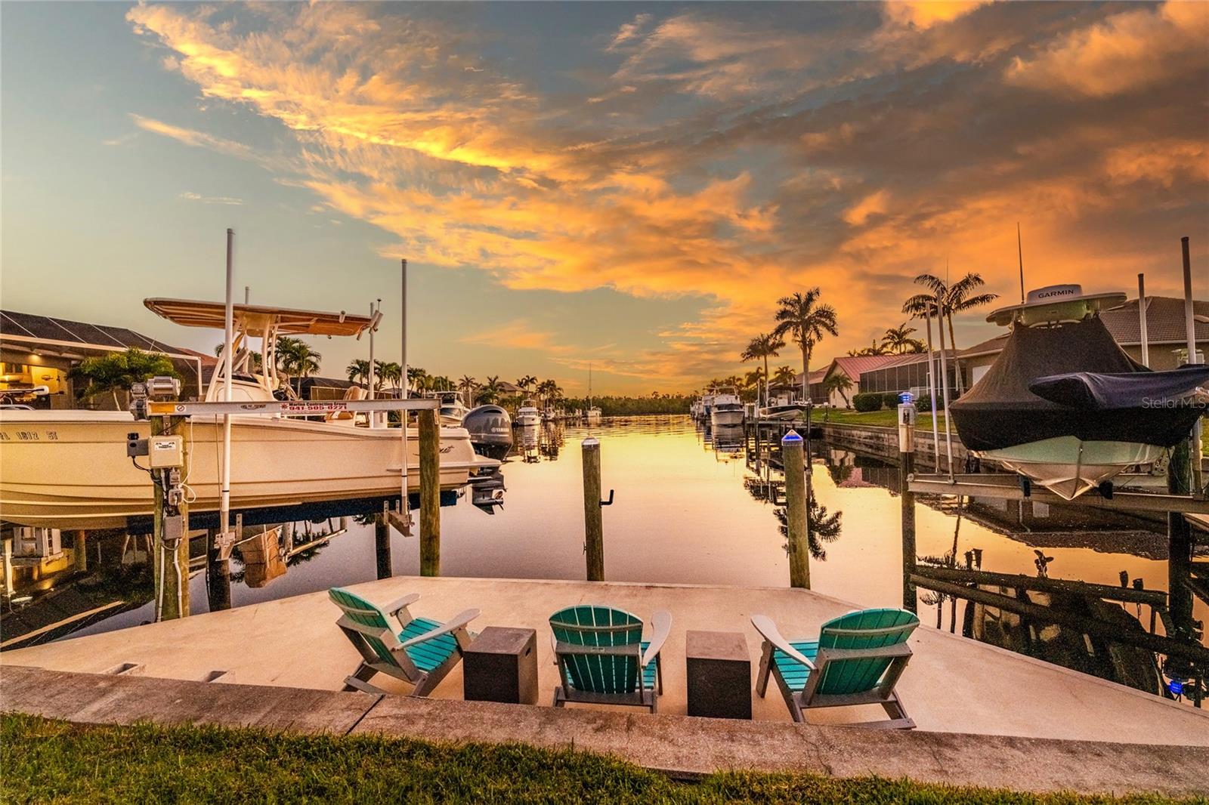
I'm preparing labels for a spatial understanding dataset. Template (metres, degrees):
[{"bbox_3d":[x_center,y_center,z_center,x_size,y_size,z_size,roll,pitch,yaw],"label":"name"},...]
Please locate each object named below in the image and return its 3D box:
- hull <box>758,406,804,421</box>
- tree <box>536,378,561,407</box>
[{"bbox_3d":[12.589,0.760,33.500,2.300,1.200,5.500,-1,-1,5],"label":"hull"},{"bbox_3d":[-11.756,-1.406,100.000,5.000,7.632,5.000,-1,-1,0],"label":"tree"}]

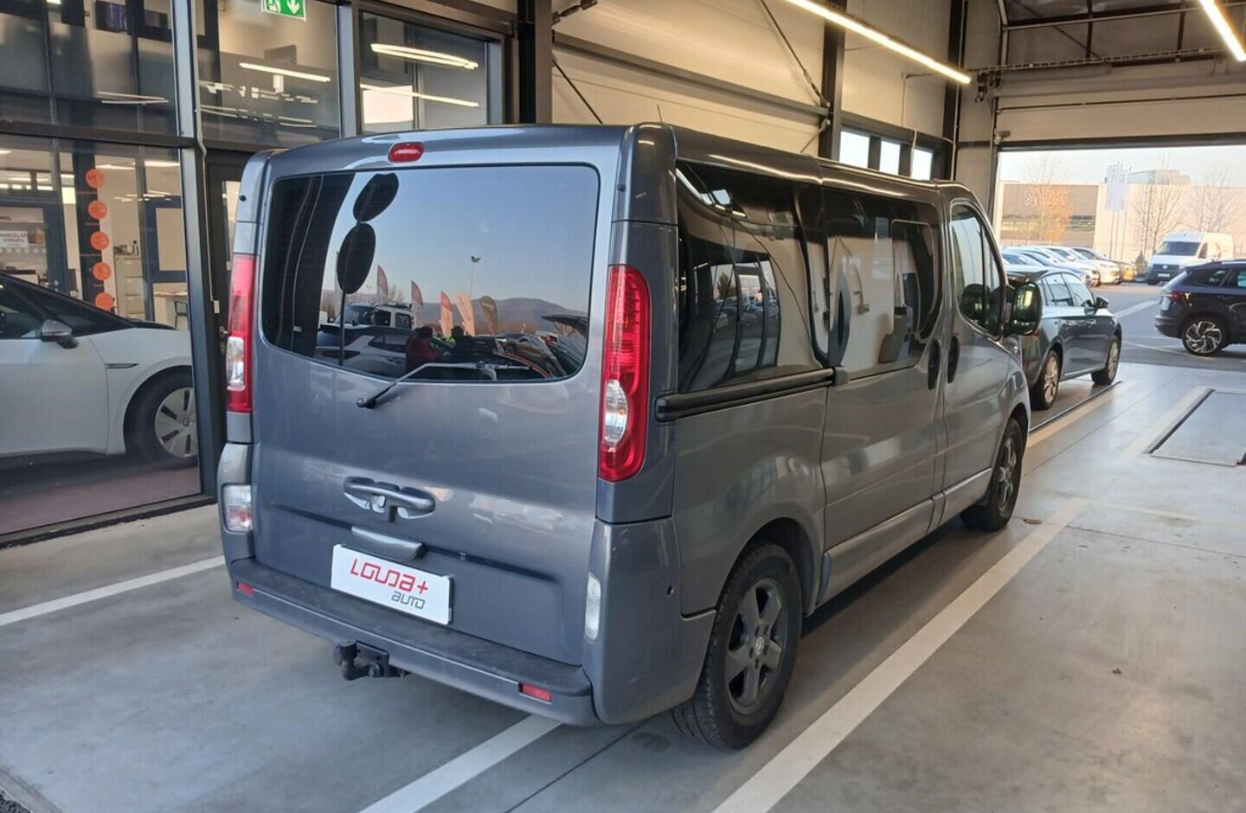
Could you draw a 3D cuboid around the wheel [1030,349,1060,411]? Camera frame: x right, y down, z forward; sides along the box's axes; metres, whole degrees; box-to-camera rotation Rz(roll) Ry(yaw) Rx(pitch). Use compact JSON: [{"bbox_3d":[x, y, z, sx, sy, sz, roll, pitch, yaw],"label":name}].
[{"bbox_3d":[4.394,-0.293,9.847,0.210,0.636,0.636,10,13,38],"label":"wheel"}]

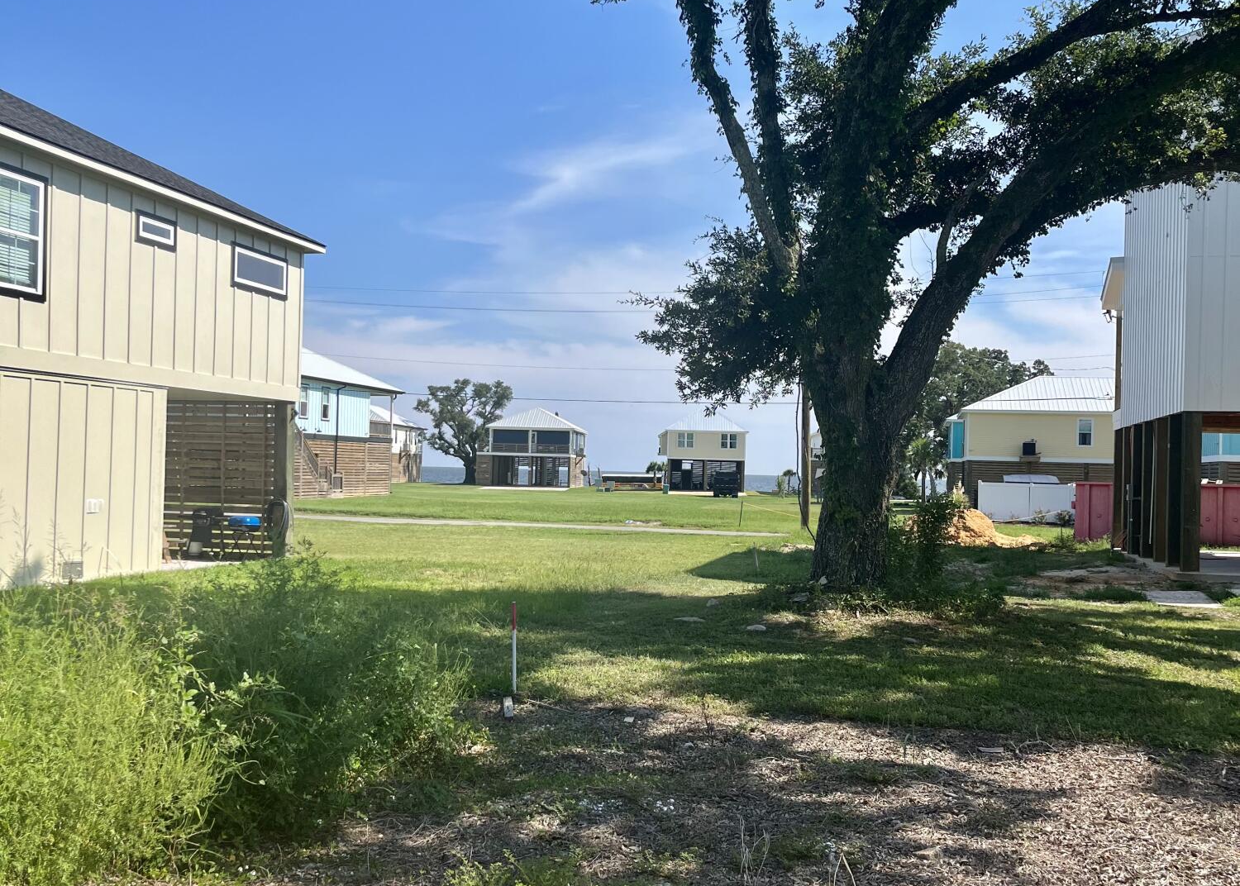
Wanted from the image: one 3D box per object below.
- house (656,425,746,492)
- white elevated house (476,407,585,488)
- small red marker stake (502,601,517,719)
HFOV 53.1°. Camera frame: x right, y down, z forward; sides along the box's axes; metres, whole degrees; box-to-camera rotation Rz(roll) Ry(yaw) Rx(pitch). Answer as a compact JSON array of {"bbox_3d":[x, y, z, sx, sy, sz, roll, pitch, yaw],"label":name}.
[{"bbox_3d":[7.190,0.725,111.000,7.300,7.750,12.000,2,-1,-2],"label":"house"},{"bbox_3d":[-8.280,0.554,119.200,8.800,7.600,12.500,1,-1,5],"label":"white elevated house"},{"bbox_3d":[-0.755,1.490,8.600,0.060,0.770,0.050,2,-1,0],"label":"small red marker stake"}]

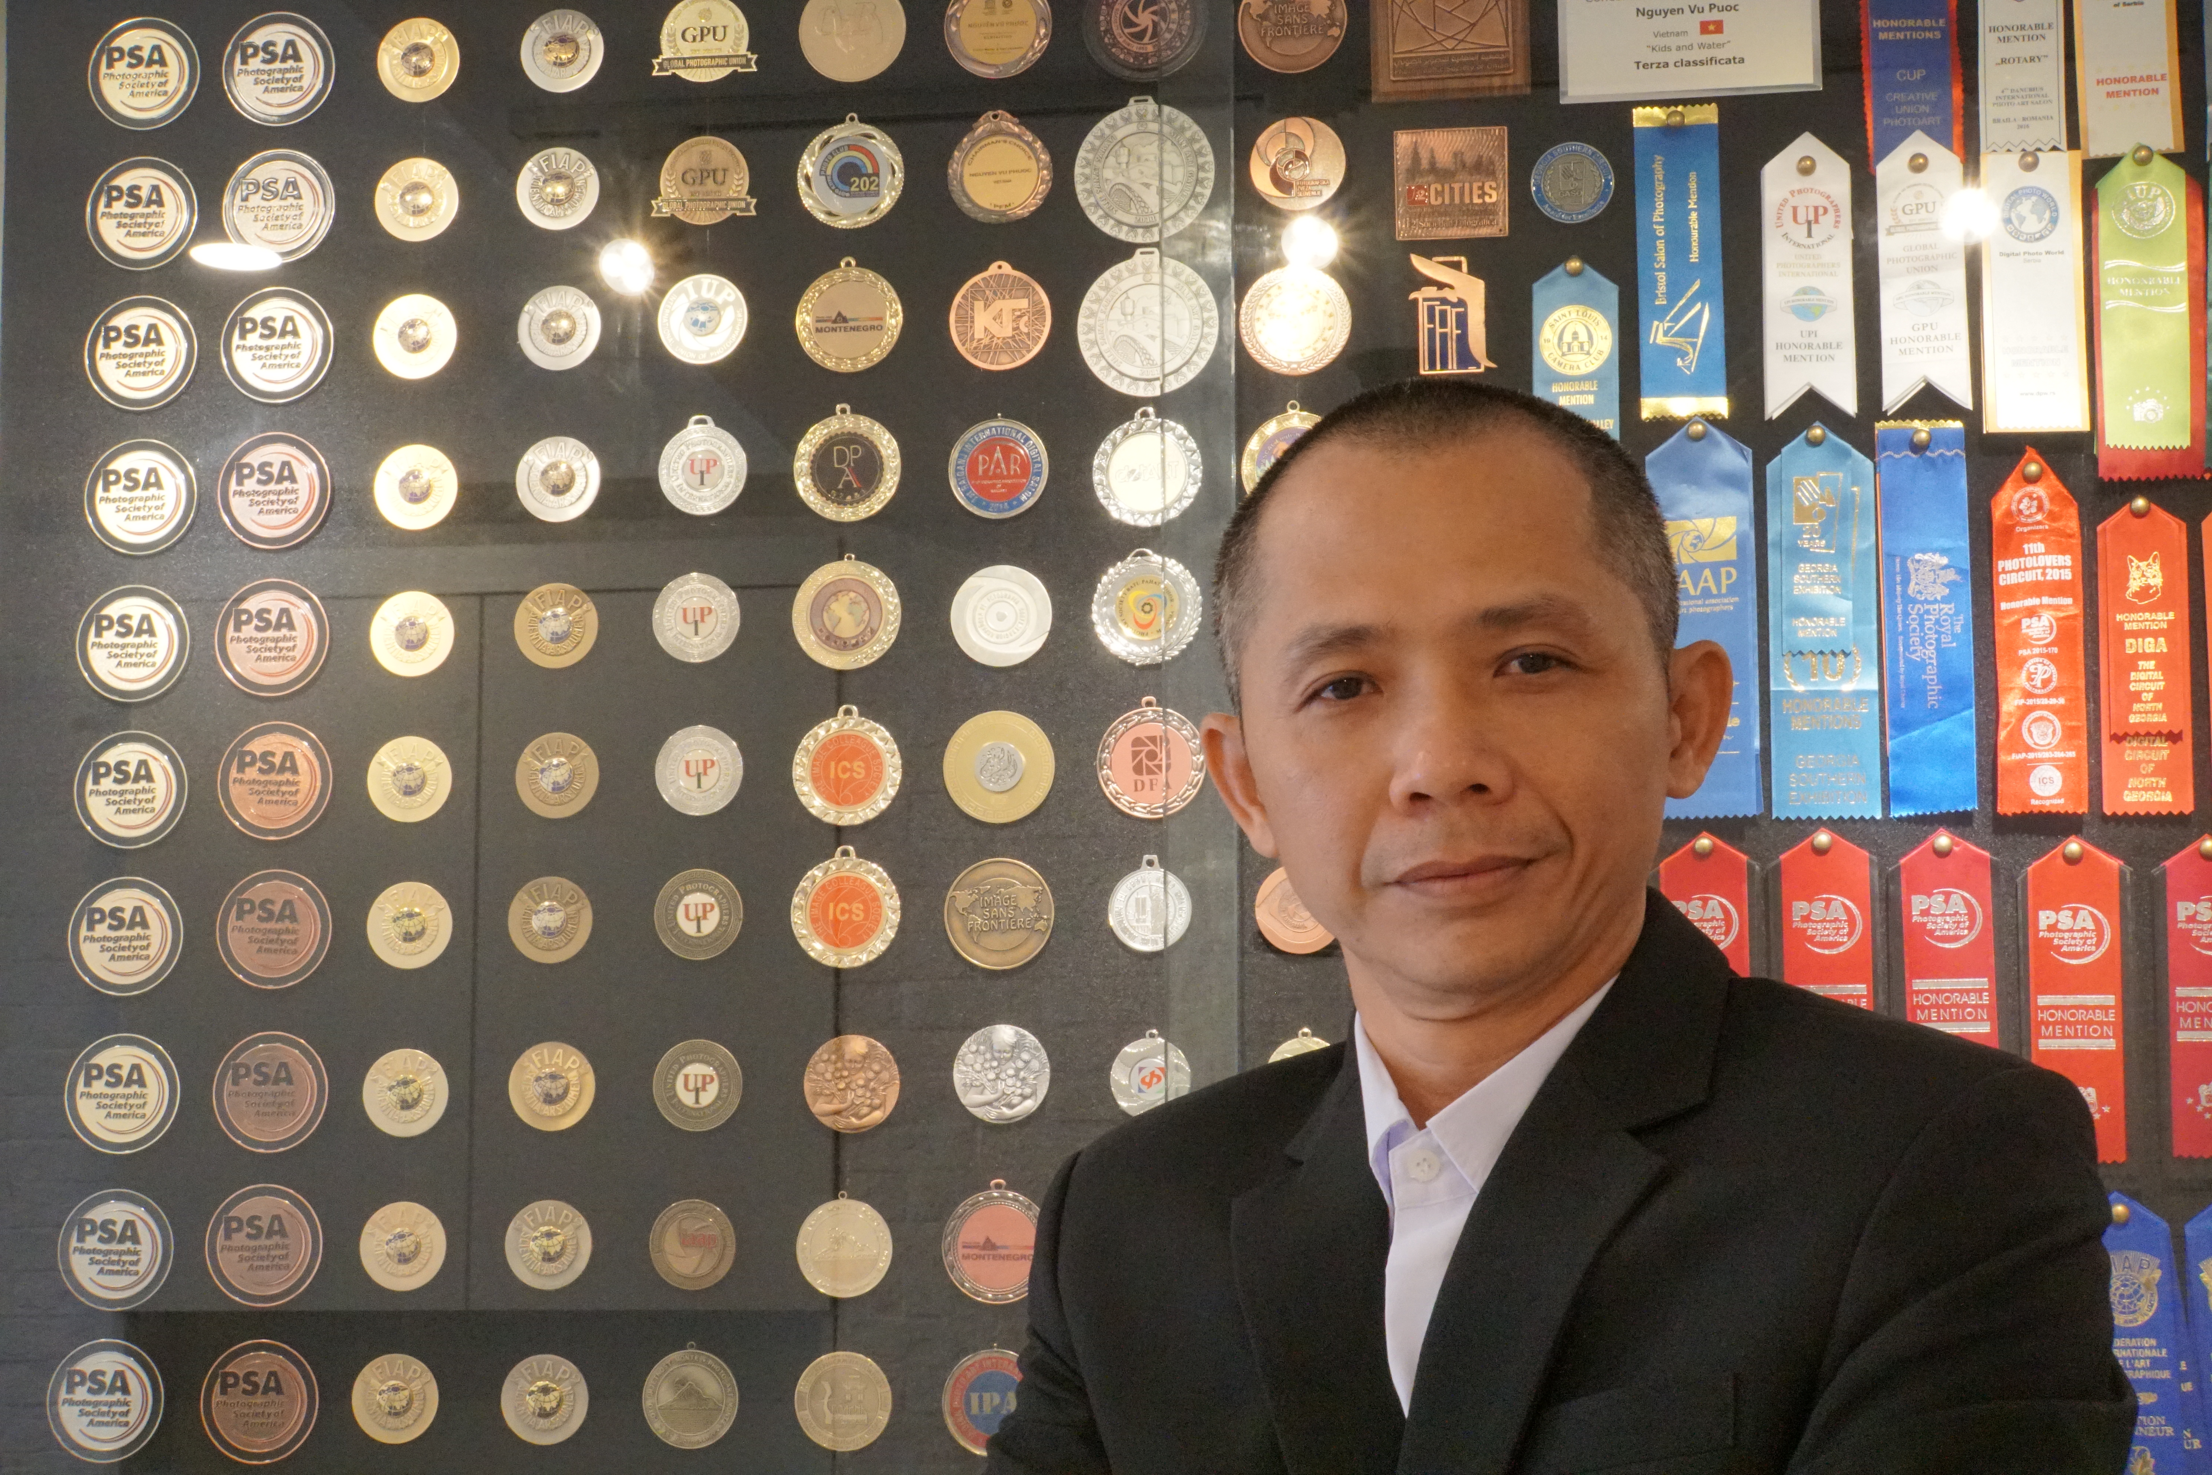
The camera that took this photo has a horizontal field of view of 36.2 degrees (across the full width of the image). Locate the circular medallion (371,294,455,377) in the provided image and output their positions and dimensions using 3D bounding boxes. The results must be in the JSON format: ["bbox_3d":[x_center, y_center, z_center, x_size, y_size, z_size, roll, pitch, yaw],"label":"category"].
[{"bbox_3d":[-0.400,-0.232,1.952,0.050,0.050,0.005,-1,-7,7],"label":"circular medallion"}]

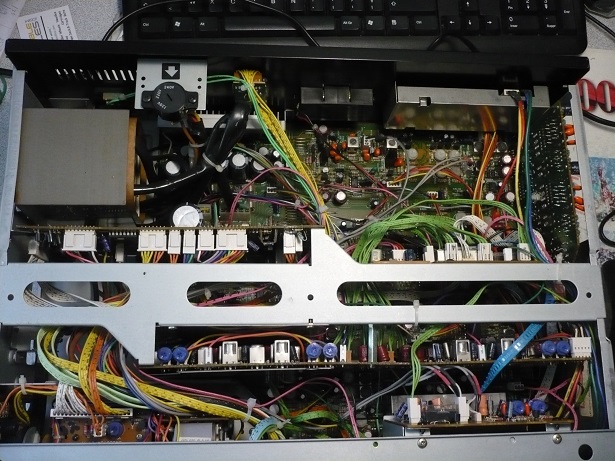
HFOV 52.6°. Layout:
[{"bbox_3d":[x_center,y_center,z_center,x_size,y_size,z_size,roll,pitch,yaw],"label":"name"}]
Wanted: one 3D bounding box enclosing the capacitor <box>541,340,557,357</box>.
[{"bbox_3d":[0.175,0.086,0.451,0.010,0.005,0.011,-3,78,5],"label":"capacitor"}]

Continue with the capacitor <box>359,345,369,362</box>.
[{"bbox_3d":[0.040,0.087,0.437,0.006,0.006,0.011,-1,78,-5],"label":"capacitor"}]

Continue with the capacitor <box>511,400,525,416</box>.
[{"bbox_3d":[0.154,0.130,0.456,0.010,0.005,0.010,-2,76,4],"label":"capacitor"}]

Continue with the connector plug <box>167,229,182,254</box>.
[{"bbox_3d":[-0.092,0.008,0.430,0.009,0.006,0.015,-1,78,-5],"label":"connector plug"}]

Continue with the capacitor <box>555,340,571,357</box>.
[{"bbox_3d":[0.186,0.086,0.451,0.010,0.005,0.011,-3,78,6],"label":"capacitor"}]

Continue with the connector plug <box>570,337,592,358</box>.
[{"bbox_3d":[0.197,0.084,0.446,0.013,0.006,0.015,0,77,-5],"label":"connector plug"}]

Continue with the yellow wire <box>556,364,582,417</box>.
[{"bbox_3d":[0.204,0.125,0.485,0.003,0.003,0.049,37,60,4],"label":"yellow wire"}]

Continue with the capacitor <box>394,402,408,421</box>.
[{"bbox_3d":[0.070,0.134,0.462,0.005,0.005,0.011,34,77,3],"label":"capacitor"}]

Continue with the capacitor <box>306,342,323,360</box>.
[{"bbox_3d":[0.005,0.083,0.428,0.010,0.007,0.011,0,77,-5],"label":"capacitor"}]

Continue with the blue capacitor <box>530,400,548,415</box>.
[{"bbox_3d":[0.170,0.130,0.457,0.010,0.005,0.010,-3,76,5],"label":"blue capacitor"}]

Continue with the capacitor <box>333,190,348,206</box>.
[{"bbox_3d":[0.030,-0.029,0.562,0.011,0.015,0.011,0,77,-5],"label":"capacitor"}]

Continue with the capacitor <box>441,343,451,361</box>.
[{"bbox_3d":[0.097,0.085,0.436,0.006,0.006,0.012,-10,79,-7],"label":"capacitor"}]

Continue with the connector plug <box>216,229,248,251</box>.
[{"bbox_3d":[-0.051,0.007,0.424,0.021,0.006,0.013,0,77,-5],"label":"connector plug"}]

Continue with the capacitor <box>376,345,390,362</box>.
[{"bbox_3d":[0.053,0.087,0.438,0.007,0.007,0.011,-11,79,-7],"label":"capacitor"}]

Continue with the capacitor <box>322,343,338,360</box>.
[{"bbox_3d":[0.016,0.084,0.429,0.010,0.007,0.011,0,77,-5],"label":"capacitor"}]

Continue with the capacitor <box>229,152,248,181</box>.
[{"bbox_3d":[-0.060,-0.056,0.550,0.015,0.033,0.015,0,77,-5],"label":"capacitor"}]

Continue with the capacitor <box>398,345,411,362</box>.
[{"bbox_3d":[0.068,0.086,0.433,0.008,0.007,0.013,0,77,-5],"label":"capacitor"}]

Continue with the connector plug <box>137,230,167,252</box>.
[{"bbox_3d":[-0.107,0.007,0.429,0.020,0.006,0.014,-1,78,-5],"label":"connector plug"}]

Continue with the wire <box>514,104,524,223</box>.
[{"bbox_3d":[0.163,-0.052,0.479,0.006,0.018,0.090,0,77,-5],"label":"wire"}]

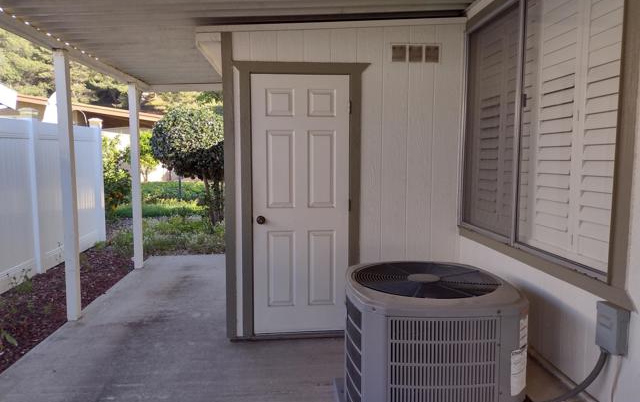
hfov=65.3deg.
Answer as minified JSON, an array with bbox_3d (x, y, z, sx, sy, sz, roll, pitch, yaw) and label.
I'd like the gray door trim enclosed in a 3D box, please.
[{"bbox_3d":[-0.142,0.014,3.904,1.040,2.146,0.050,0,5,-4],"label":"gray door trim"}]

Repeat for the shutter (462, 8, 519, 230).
[{"bbox_3d":[1.182,-0.521,3.535,0.050,1.440,0.840,0,5,-4],"label":"shutter"}]

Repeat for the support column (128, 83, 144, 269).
[{"bbox_3d":[-2.381,-0.310,6.463,0.089,2.384,0.089,0,5,-4],"label":"support column"}]

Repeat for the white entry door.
[{"bbox_3d":[-0.148,0.045,3.922,0.752,2.027,0.045,0,5,-4],"label":"white entry door"}]

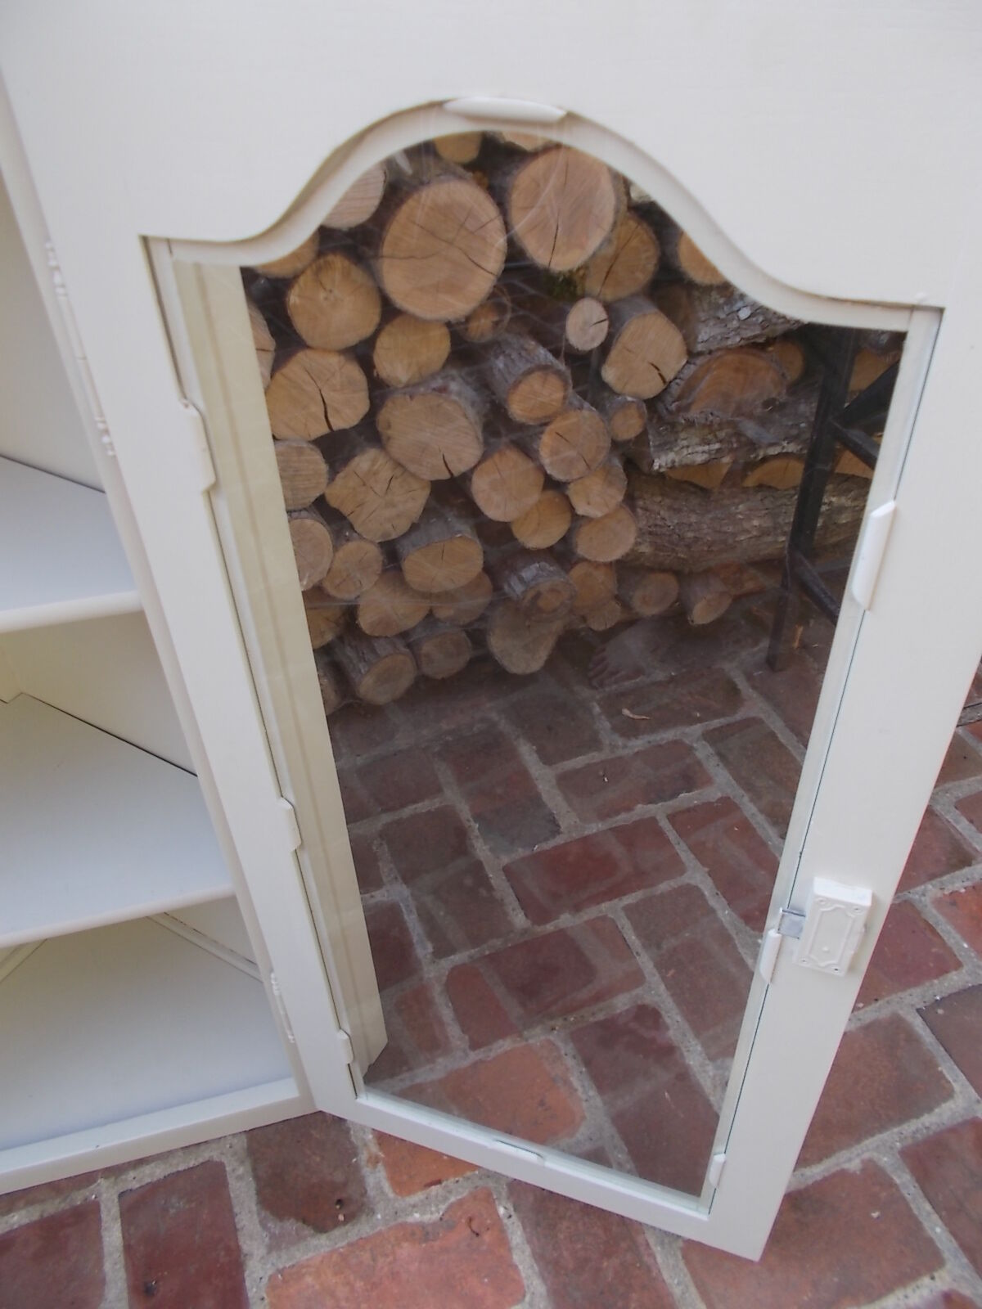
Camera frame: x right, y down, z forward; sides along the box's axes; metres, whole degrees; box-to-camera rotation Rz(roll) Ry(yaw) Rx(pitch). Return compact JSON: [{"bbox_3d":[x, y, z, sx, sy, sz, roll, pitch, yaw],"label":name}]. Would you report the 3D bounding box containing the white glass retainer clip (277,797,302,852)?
[{"bbox_3d":[-0.131,0.113,0.647,0.009,0.051,0.006,11,41,16],"label":"white glass retainer clip"}]

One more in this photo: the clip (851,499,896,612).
[{"bbox_3d":[0.152,-0.039,0.393,0.009,0.050,0.006,11,41,16],"label":"clip"}]

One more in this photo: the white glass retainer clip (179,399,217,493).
[{"bbox_3d":[-0.140,-0.100,0.472,0.009,0.050,0.006,11,41,16],"label":"white glass retainer clip"}]

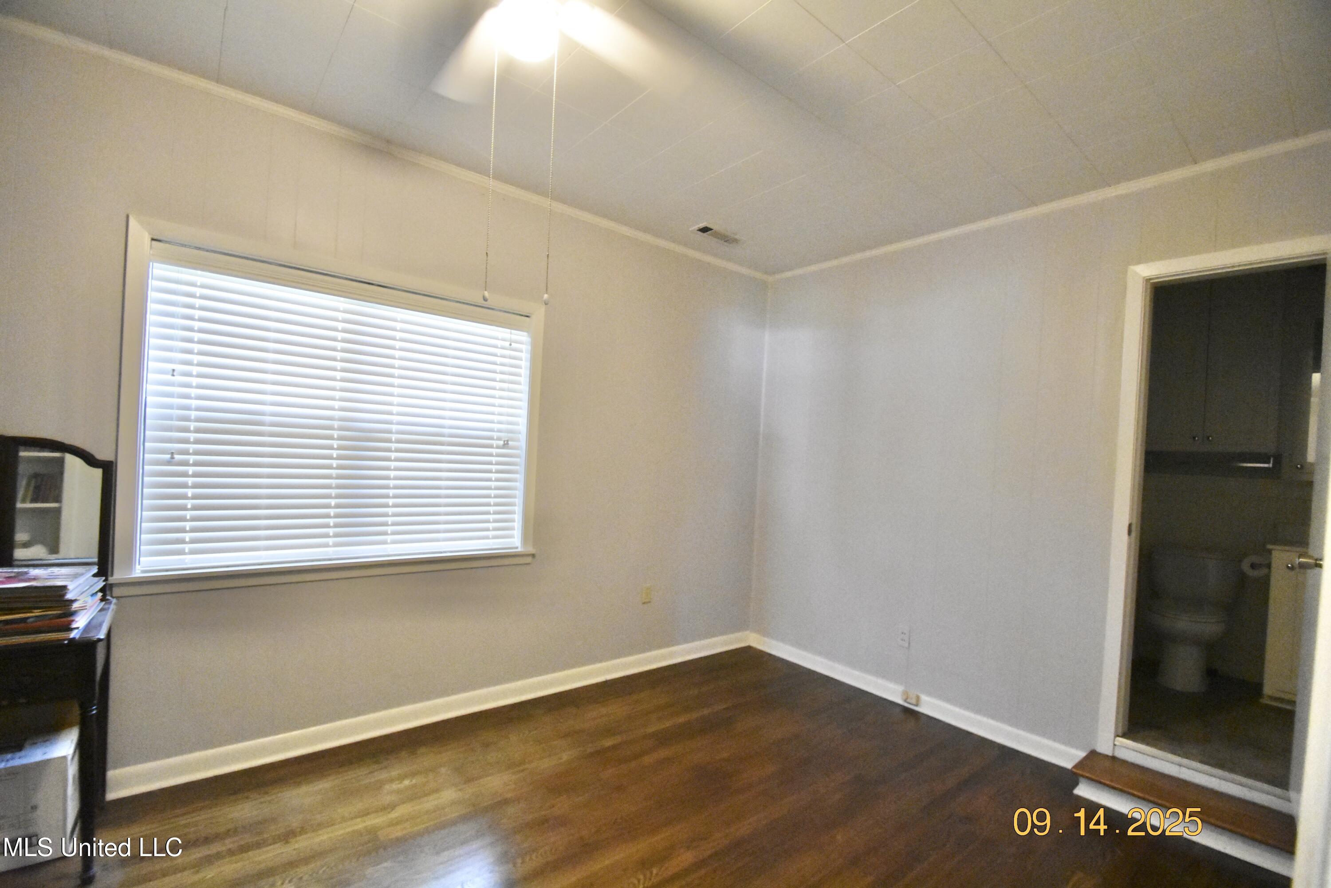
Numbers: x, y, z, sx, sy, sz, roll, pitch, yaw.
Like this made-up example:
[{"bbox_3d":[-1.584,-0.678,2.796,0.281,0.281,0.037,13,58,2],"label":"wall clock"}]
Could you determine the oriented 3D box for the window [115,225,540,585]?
[{"bbox_3d":[-1.375,-0.108,2.568,1.645,1.340,0.120,3,-1,-38],"label":"window"}]

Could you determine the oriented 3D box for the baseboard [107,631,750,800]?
[{"bbox_3d":[-0.710,1.347,3.105,3.440,0.105,0.020,3,-1,-38],"label":"baseboard"}]

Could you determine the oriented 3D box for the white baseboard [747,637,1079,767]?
[{"bbox_3d":[1.283,1.458,3.368,0.020,0.105,2.050,3,-1,-38],"label":"white baseboard"}]

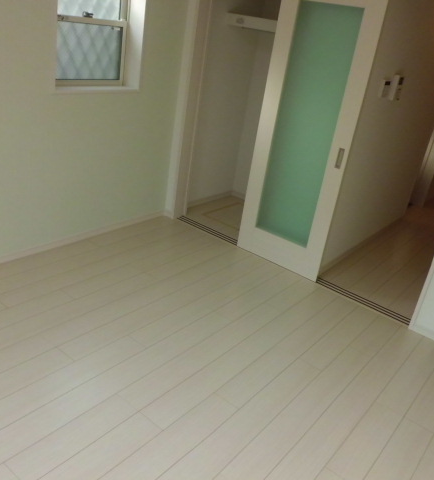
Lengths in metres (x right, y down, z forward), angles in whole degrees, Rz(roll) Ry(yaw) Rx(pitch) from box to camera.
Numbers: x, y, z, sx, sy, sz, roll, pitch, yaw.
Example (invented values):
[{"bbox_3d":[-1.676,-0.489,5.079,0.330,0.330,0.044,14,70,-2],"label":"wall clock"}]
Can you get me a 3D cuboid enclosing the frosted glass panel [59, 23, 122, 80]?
[{"bbox_3d":[-0.859,-1.256,3.226,0.020,0.353,0.564,25,29,32],"label":"frosted glass panel"}]

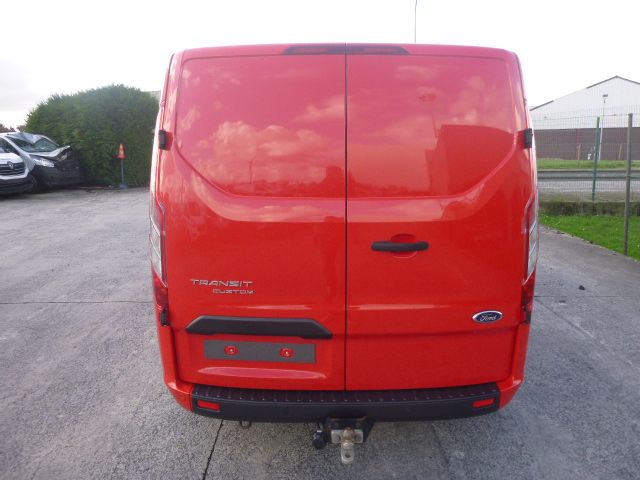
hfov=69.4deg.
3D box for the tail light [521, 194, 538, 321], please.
[{"bbox_3d":[1.010,0.102,2.263,0.115,0.620,0.200,0,11,0],"label":"tail light"}]

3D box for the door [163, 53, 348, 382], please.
[{"bbox_3d":[-0.295,-0.058,2.099,0.830,1.500,0.190,0,11,0],"label":"door"}]

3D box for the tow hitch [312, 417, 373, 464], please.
[{"bbox_3d":[0.098,0.855,2.014,0.255,0.165,0.250,0,11,0],"label":"tow hitch"}]

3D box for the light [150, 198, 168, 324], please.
[{"bbox_3d":[-0.780,0.102,2.263,0.115,0.620,0.200,0,11,0],"label":"light"}]

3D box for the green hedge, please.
[{"bbox_3d":[-8.800,-3.966,18.176,4.800,3.850,2.600,0,11,0],"label":"green hedge"}]

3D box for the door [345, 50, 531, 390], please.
[{"bbox_3d":[0.540,-0.058,2.099,0.850,1.500,0.190,0,11,0],"label":"door"}]

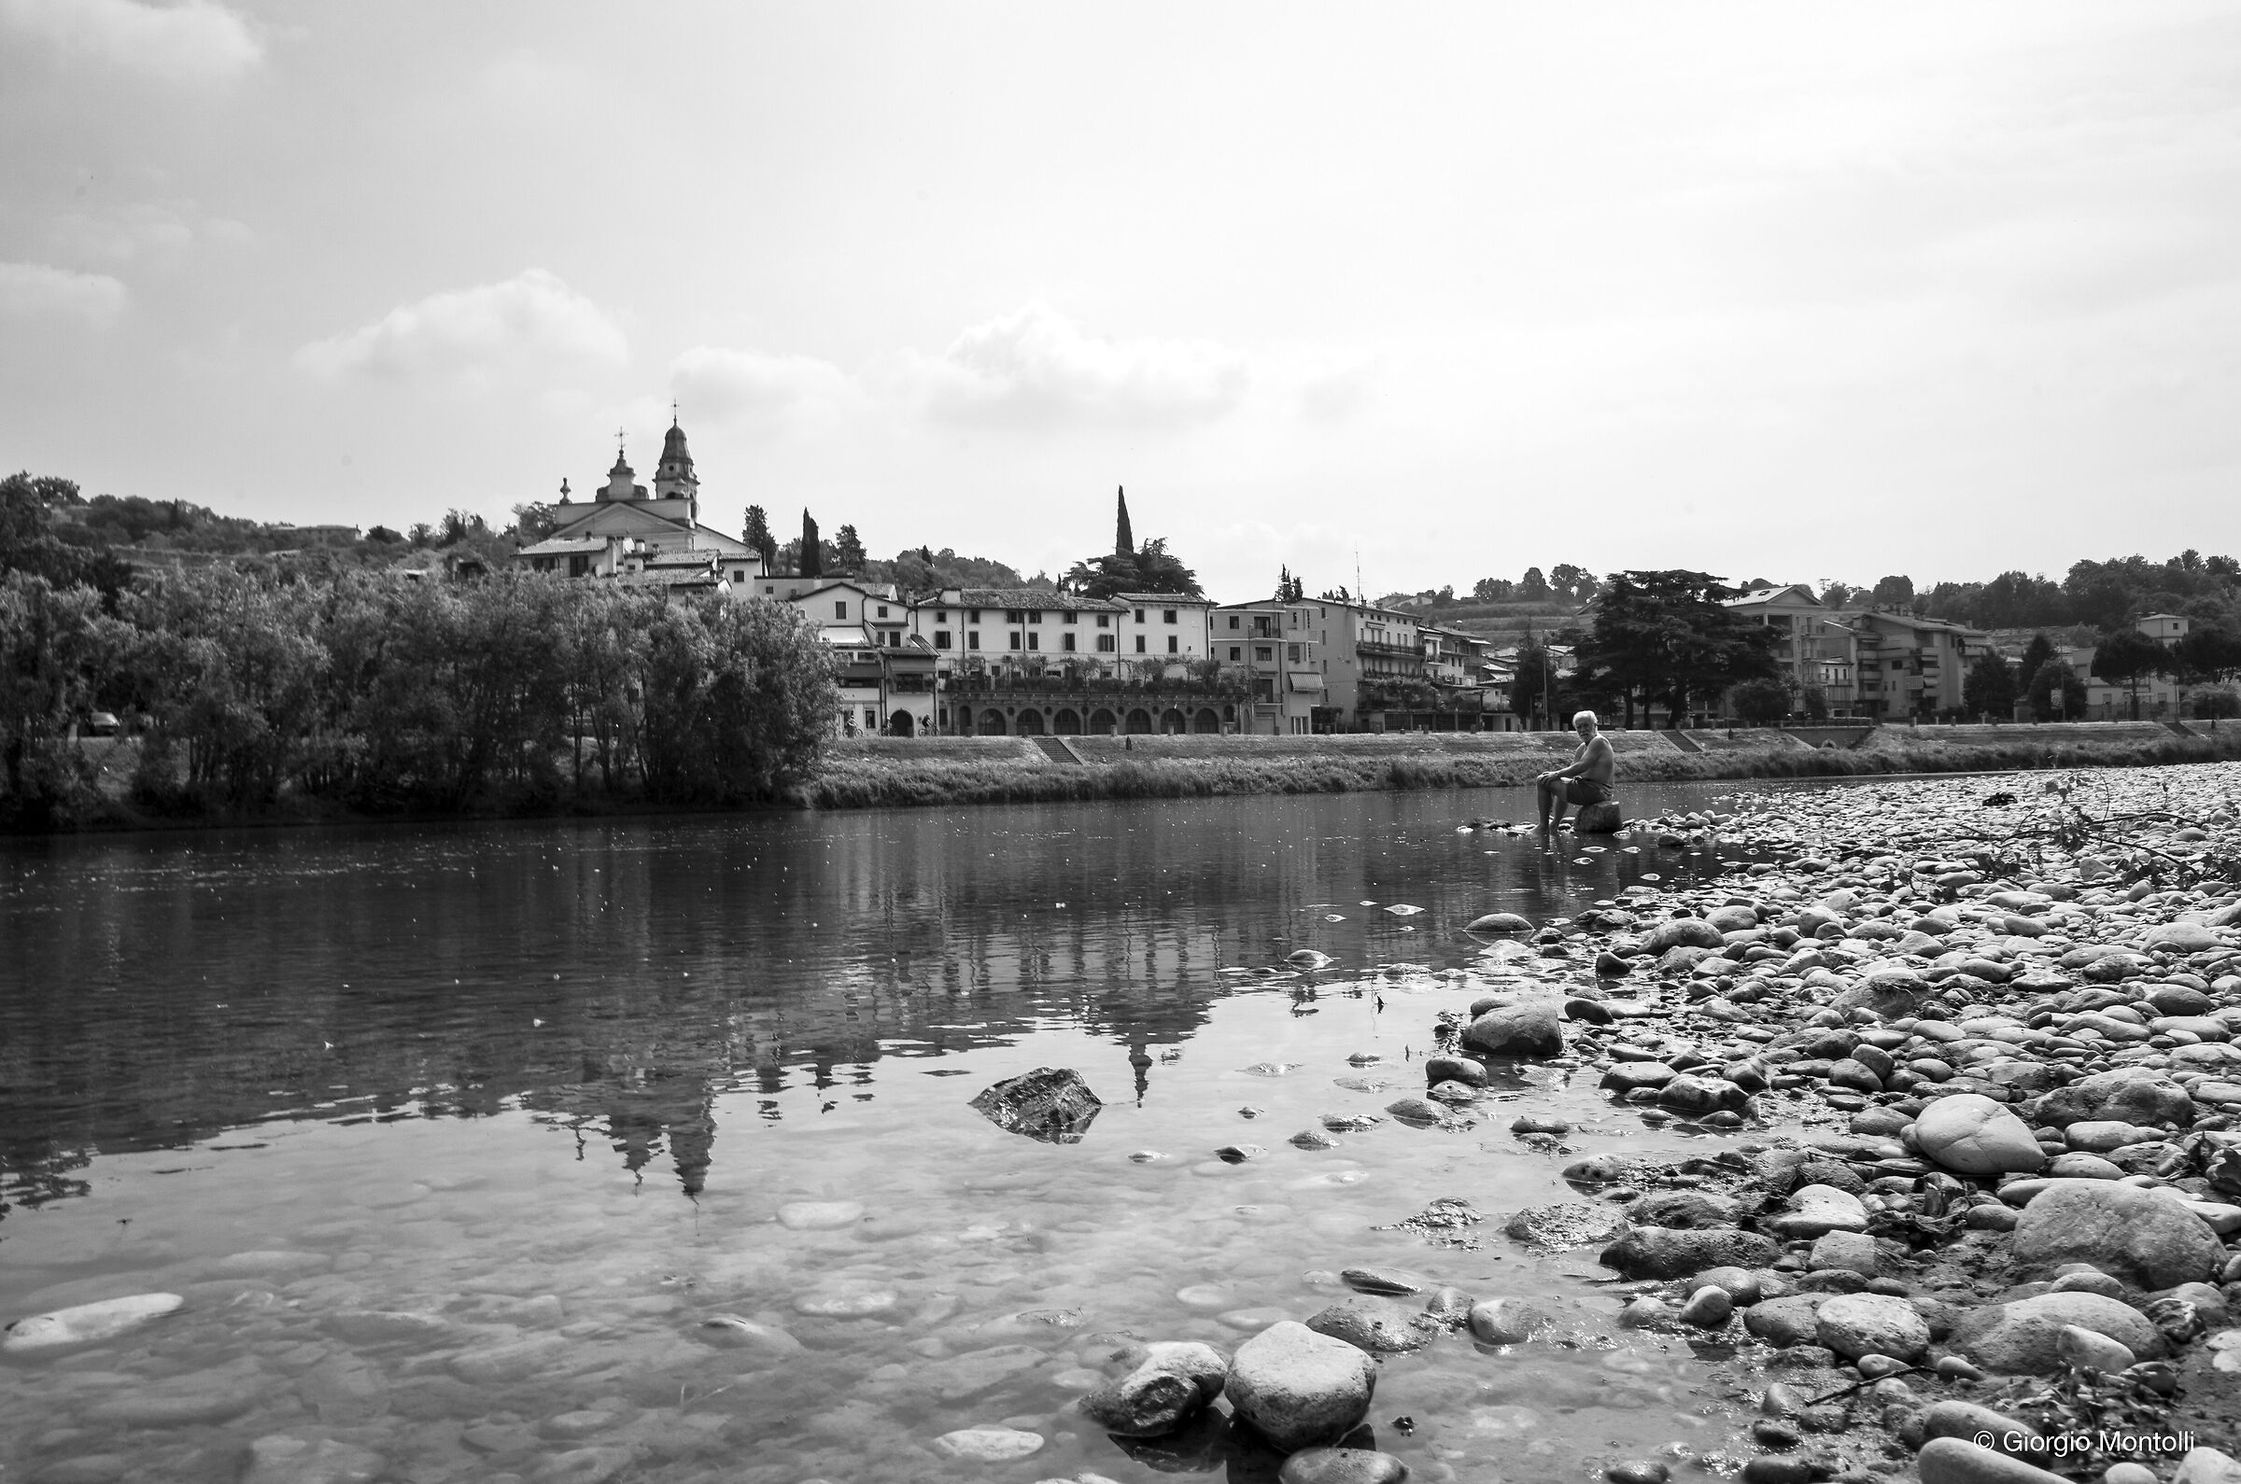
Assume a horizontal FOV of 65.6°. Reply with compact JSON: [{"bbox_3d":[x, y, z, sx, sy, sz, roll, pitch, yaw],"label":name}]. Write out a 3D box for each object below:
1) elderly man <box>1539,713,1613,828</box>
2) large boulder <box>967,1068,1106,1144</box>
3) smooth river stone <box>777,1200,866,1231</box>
[{"bbox_3d":[3.932,0.249,15.000,0.640,1.060,0.500,-2,-2,-7],"label":"elderly man"},{"bbox_3d":[-0.117,0.515,2.440,0.190,0.100,0.160,-2,-2,-3],"label":"large boulder"},{"bbox_3d":[-0.334,0.528,1.940,0.100,0.036,0.065,-2,-2,-7],"label":"smooth river stone"}]

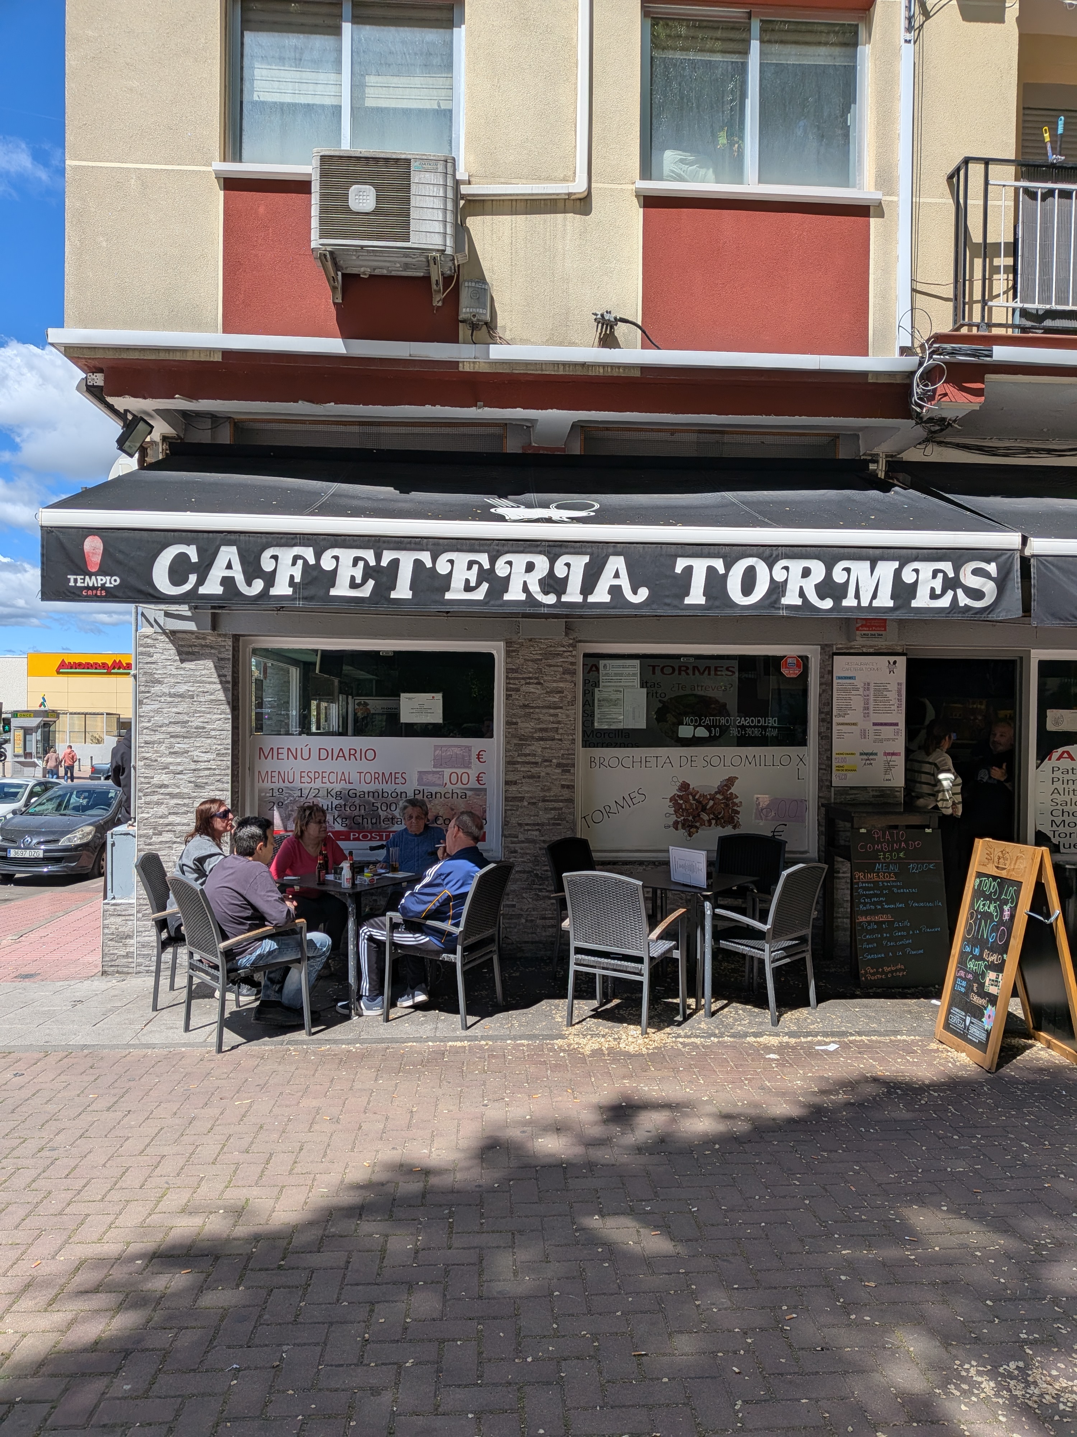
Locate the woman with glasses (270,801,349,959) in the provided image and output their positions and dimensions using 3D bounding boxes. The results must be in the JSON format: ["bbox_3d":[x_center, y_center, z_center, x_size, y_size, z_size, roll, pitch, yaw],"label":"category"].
[{"bbox_3d":[-1.451,1.117,6.262,0.550,1.160,0.750,0,1,-39],"label":"woman with glasses"}]

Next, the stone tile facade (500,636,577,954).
[{"bbox_3d":[0.008,0.580,7.334,0.524,2.367,0.150,1,1,-3],"label":"stone tile facade"}]

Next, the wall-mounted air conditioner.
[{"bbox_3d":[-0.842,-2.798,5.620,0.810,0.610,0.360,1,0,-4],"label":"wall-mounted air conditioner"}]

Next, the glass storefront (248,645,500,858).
[{"bbox_3d":[-1.190,0.230,7.245,1.834,1.574,0.100,1,1,-3],"label":"glass storefront"}]

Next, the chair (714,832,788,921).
[{"bbox_3d":[1.357,1.313,6.852,0.570,0.935,0.600,1,1,30],"label":"chair"}]

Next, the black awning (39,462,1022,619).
[{"bbox_3d":[-0.013,-1.103,5.491,4.520,1.210,1.900,1,0,-4],"label":"black awning"}]

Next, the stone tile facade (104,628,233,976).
[{"bbox_3d":[-2.393,0.540,6.599,0.820,2.260,0.300,1,0,-4],"label":"stone tile facade"}]

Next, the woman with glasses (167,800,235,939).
[{"bbox_3d":[-1.933,1.123,6.233,0.700,1.260,0.480,1,1,-9],"label":"woman with glasses"}]

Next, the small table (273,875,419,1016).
[{"bbox_3d":[-1.220,1.387,6.336,0.700,0.745,0.700,1,1,31],"label":"small table"}]

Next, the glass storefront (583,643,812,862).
[{"bbox_3d":[1.104,0.260,6.954,1.640,1.440,0.040,1,0,-4],"label":"glass storefront"}]

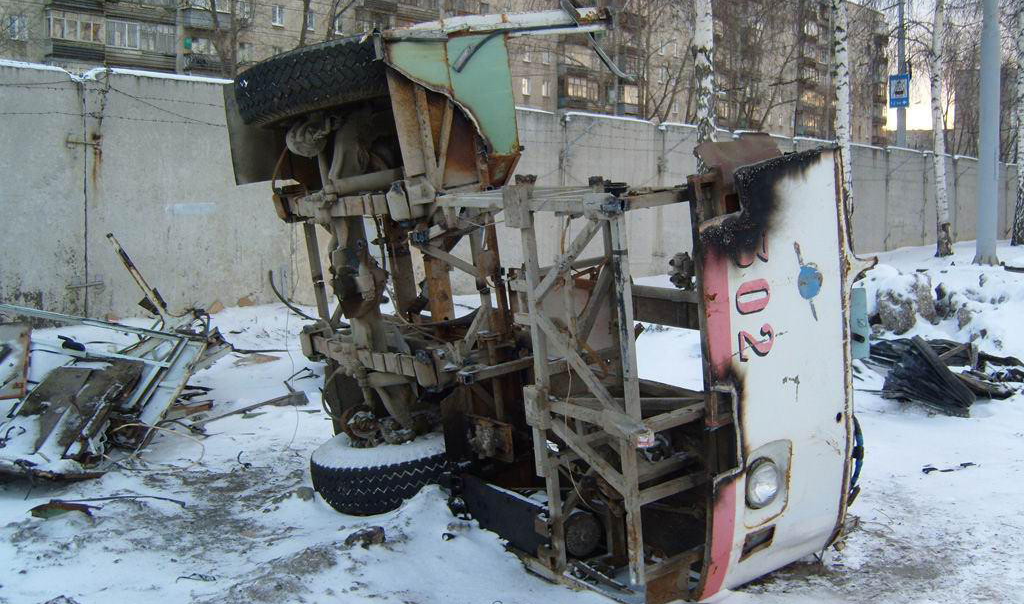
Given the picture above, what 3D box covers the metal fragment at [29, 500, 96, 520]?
[{"bbox_3d":[-2.331,1.084,5.370,0.340,0.080,0.120,1,5,12],"label":"metal fragment"}]

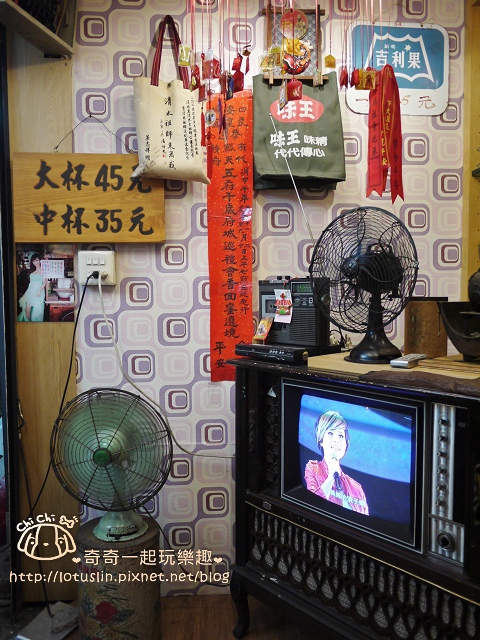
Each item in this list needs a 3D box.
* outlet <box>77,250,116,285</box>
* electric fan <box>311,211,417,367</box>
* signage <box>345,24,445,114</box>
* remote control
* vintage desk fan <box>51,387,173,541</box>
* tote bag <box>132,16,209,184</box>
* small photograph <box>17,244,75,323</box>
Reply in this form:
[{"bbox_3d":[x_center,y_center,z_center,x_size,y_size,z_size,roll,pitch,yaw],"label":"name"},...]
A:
[{"bbox_3d":[-0.507,-0.183,1.839,0.121,0.117,0.042,-1,4,-7],"label":"outlet"},{"bbox_3d":[0.420,-0.112,1.629,0.280,0.478,0.392,-5,5,-44],"label":"electric fan"},{"bbox_3d":[0.590,-0.934,1.937,0.402,0.335,0.012,-1,4,-7],"label":"signage"},{"bbox_3d":[0.499,0.123,1.520,0.051,0.020,0.158,2,5,39],"label":"remote control"},{"bbox_3d":[-0.378,0.429,1.592,0.367,0.451,0.265,-1,4,6],"label":"vintage desk fan"},{"bbox_3d":[-0.246,-0.758,1.793,0.265,0.570,0.100,-2,4,-14],"label":"tote bag"},{"bbox_3d":[-0.689,-0.133,1.841,0.196,0.285,0.006,-1,4,-7],"label":"small photograph"}]

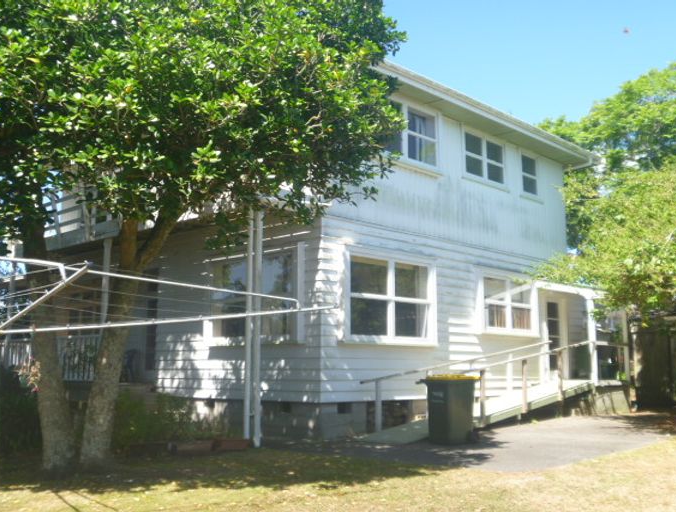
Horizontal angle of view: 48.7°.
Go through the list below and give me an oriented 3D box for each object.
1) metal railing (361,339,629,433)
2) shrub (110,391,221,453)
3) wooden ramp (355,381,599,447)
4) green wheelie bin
[{"bbox_3d":[3.582,2.501,14.959,1.079,1.744,8.115,-8,-12,44],"label":"metal railing"},{"bbox_3d":[-2.738,2.477,11.651,1.650,0.880,1.250,2,-9,-13],"label":"shrub"},{"bbox_3d":[2.914,2.893,14.225,1.008,0.857,6.472,-8,-12,44],"label":"wooden ramp"},{"bbox_3d":[1.834,2.431,11.897,0.580,1.050,0.710,-8,-12,44],"label":"green wheelie bin"}]

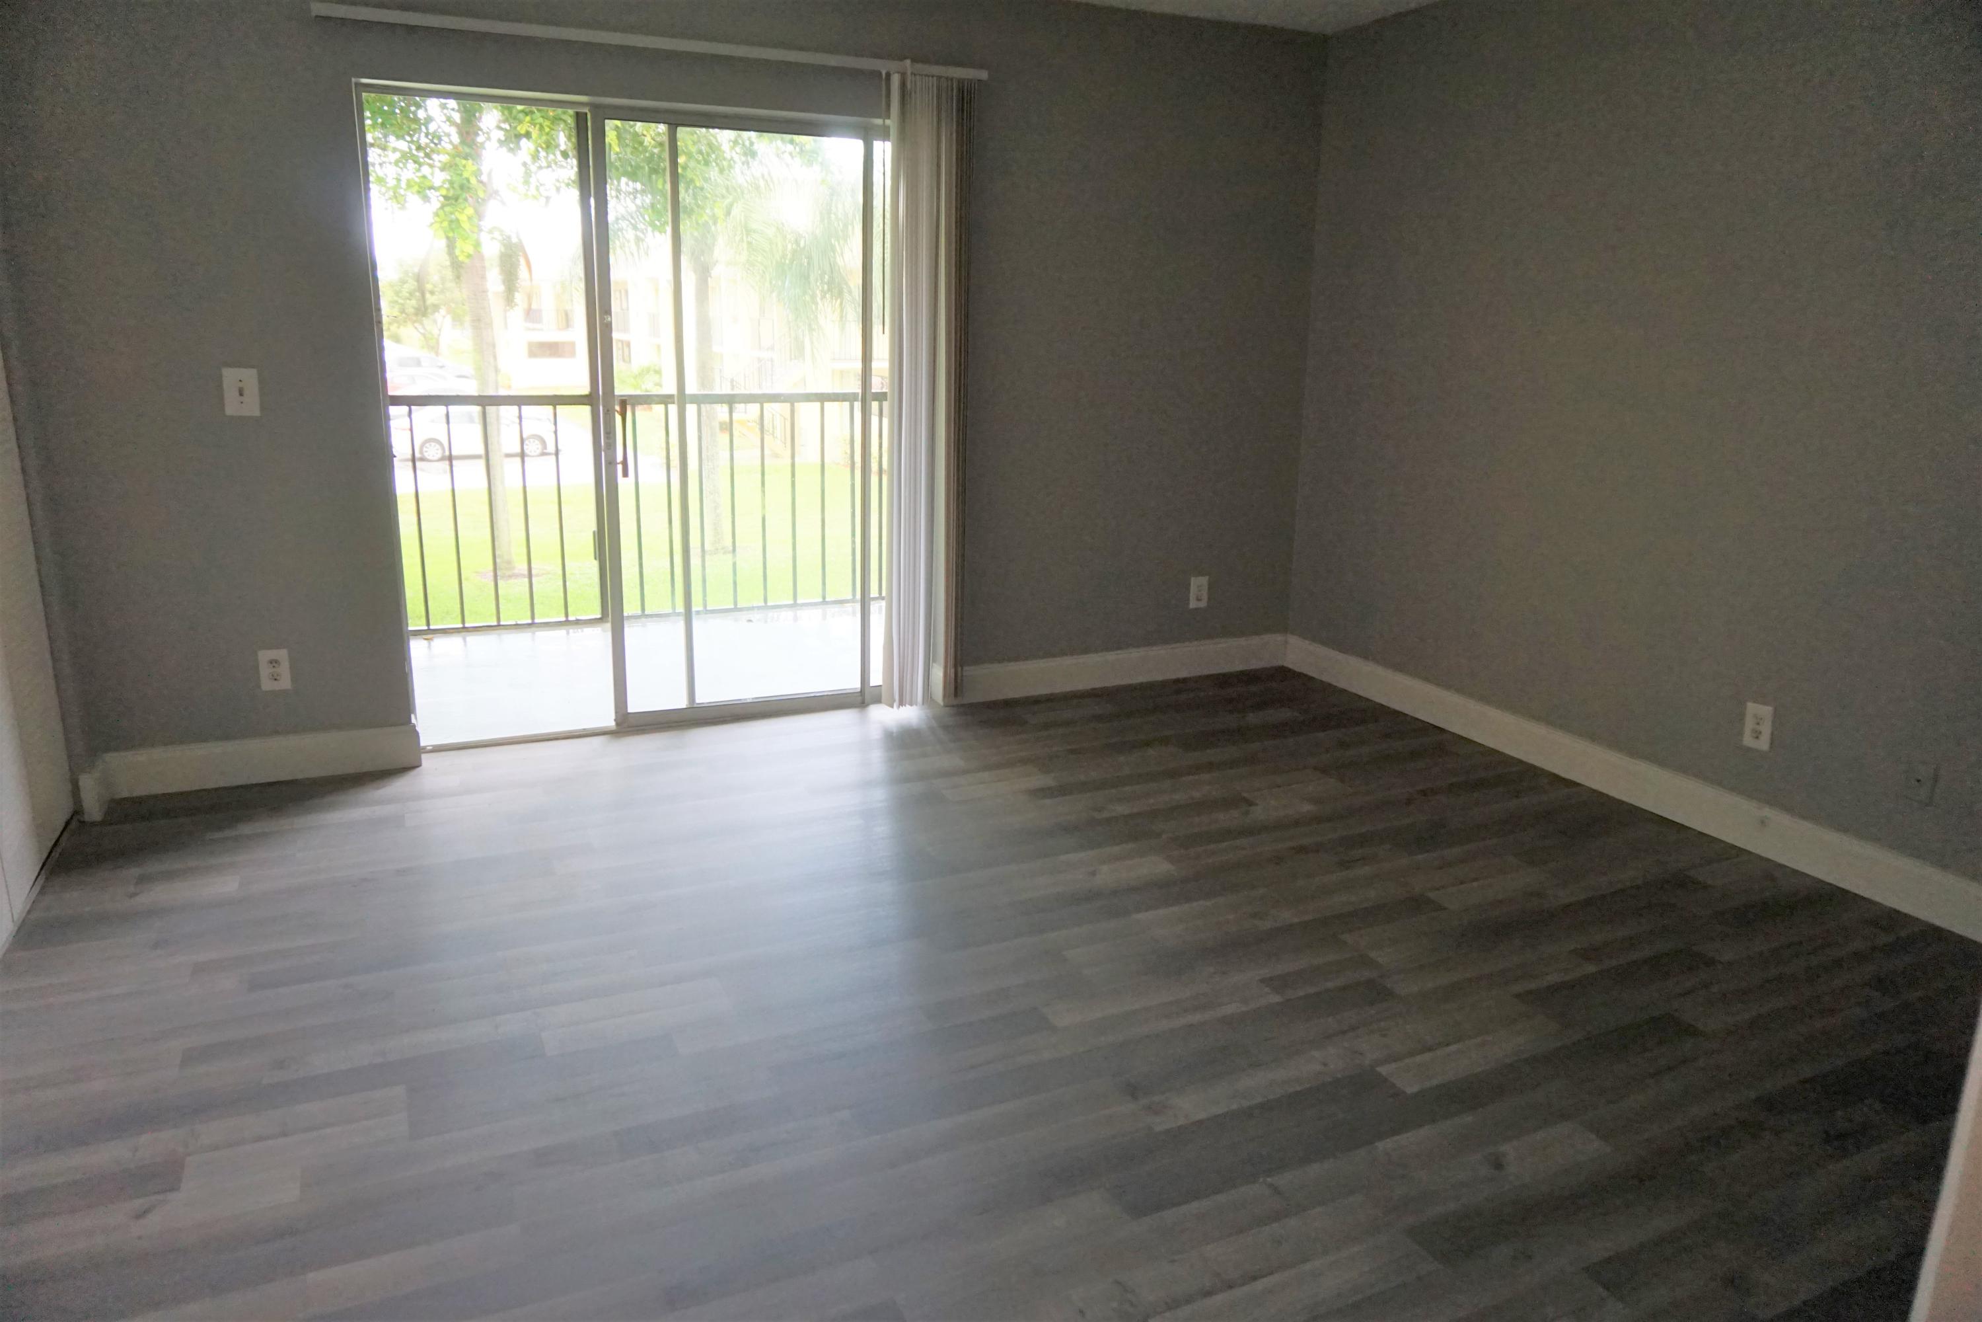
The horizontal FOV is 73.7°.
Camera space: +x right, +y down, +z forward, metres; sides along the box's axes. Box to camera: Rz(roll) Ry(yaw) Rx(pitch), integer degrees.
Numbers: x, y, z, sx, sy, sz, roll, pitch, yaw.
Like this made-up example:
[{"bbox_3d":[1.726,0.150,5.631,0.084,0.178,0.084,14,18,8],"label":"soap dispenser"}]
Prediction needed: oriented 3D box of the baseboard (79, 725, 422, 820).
[{"bbox_3d":[-2.182,0.324,3.949,0.874,0.139,0.204,-6,16,-24],"label":"baseboard"}]

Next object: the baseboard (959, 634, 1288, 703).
[{"bbox_3d":[0.538,0.027,5.251,1.567,0.139,0.017,-6,16,-24],"label":"baseboard"}]

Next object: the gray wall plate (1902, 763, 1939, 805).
[{"bbox_3d":[2.252,0.292,3.200,0.009,0.109,0.070,-5,16,-23],"label":"gray wall plate"}]

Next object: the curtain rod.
[{"bbox_3d":[-0.924,-1.845,3.972,1.986,0.031,0.047,-6,16,-24],"label":"curtain rod"}]

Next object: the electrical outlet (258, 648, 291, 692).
[{"bbox_3d":[-2.161,0.029,3.990,0.077,0.121,0.010,-6,16,-24],"label":"electrical outlet"}]

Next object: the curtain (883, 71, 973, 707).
[{"bbox_3d":[-0.217,-0.882,4.558,0.259,2.129,0.100,-6,16,-24],"label":"curtain"}]

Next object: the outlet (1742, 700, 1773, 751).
[{"bbox_3d":[2.117,0.182,3.649,0.010,0.121,0.076,-6,16,-24],"label":"outlet"}]

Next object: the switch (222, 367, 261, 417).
[{"bbox_3d":[-2.146,-0.768,3.783,0.086,0.130,0.010,-6,16,-24],"label":"switch"}]

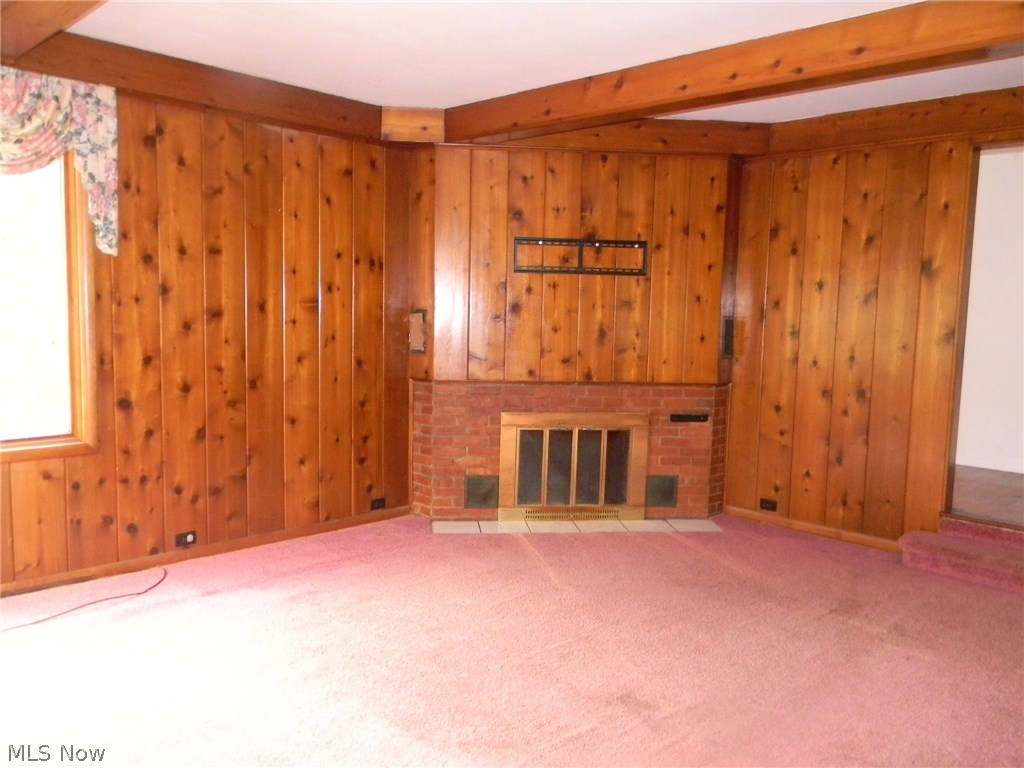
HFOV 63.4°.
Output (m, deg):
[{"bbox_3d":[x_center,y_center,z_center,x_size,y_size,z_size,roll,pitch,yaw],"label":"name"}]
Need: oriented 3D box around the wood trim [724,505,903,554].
[{"bbox_3d":[1.893,0.917,5.283,0.033,0.060,1.165,-4,8,-44],"label":"wood trim"}]

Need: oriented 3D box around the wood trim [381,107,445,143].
[{"bbox_3d":[-0.605,-1.579,5.062,0.386,0.196,0.060,1,6,-5],"label":"wood trim"}]

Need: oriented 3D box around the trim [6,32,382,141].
[{"bbox_3d":[-1.486,-1.525,4.304,0.050,0.193,1.985,7,8,42],"label":"trim"}]

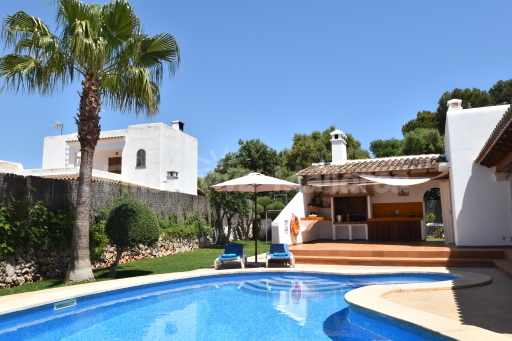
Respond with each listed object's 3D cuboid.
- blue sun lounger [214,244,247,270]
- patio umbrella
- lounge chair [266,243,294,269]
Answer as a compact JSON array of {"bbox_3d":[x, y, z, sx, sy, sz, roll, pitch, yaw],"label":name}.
[{"bbox_3d":[-0.645,2.338,10.965,0.720,0.550,1.820,-1,-7,1],"label":"blue sun lounger"},{"bbox_3d":[-0.003,1.323,11.016,2.480,2.560,2.480,-1,-7,0],"label":"patio umbrella"},{"bbox_3d":[0.665,2.344,11.144,0.720,0.550,1.820,-1,-7,2],"label":"lounge chair"}]

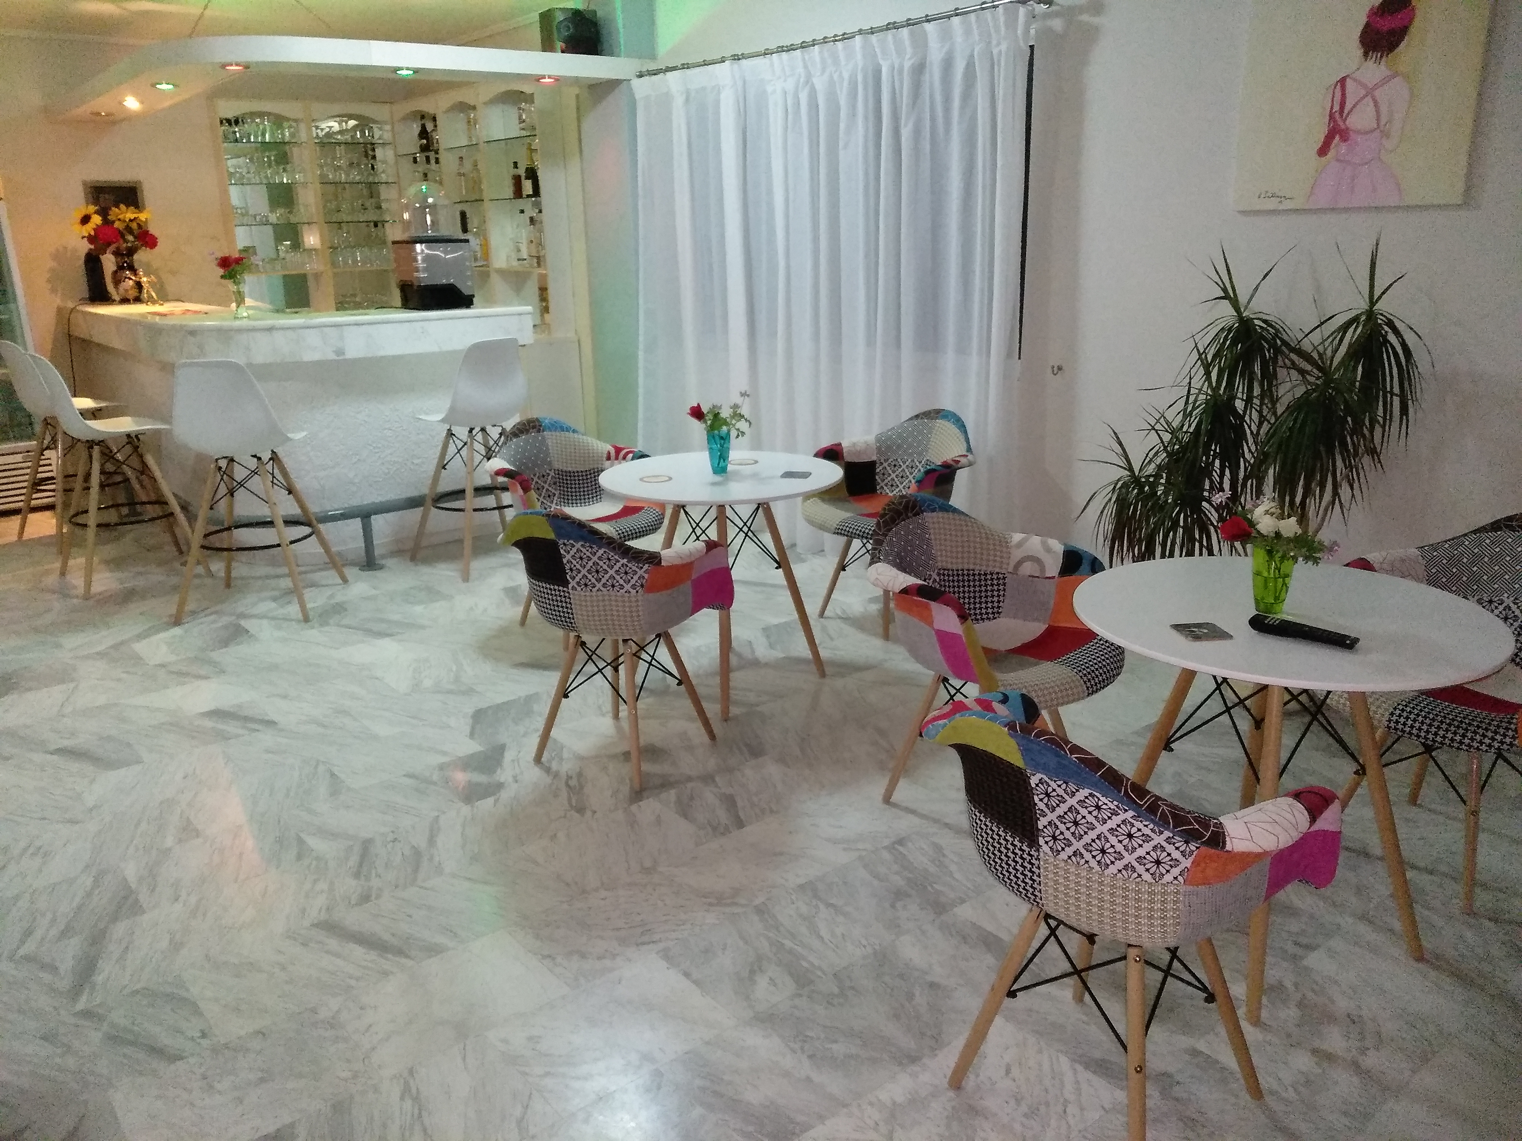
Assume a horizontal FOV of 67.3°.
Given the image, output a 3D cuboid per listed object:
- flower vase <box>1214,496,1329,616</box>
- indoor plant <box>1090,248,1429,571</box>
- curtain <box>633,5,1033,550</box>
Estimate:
[{"bbox_3d":[1.032,-0.035,2.277,0.215,0.235,0.180,6,18,24],"label":"flower vase"},{"bbox_3d":[1.593,-0.283,3.536,1.020,1.430,0.860,12,21,38],"label":"indoor plant"},{"bbox_3d":[0.177,-1.182,5.273,0.140,2.240,2.420,-17,22,-42],"label":"curtain"}]

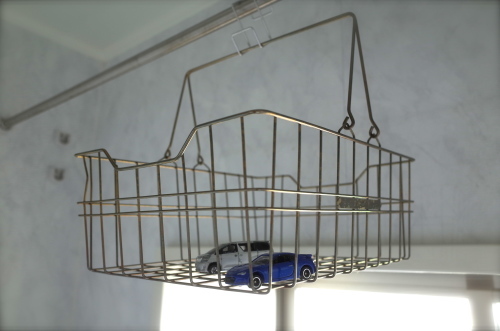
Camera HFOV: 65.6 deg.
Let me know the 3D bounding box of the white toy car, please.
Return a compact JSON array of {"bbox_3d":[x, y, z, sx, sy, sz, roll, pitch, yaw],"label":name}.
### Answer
[{"bbox_3d":[-0.014,0.085,0.362,0.073,0.028,0.029,1,-9,-19],"label":"white toy car"}]

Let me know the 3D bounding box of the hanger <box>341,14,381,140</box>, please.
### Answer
[{"bbox_3d":[0.110,-0.092,0.391,0.015,0.127,0.067,-8,-11,40],"label":"hanger"}]

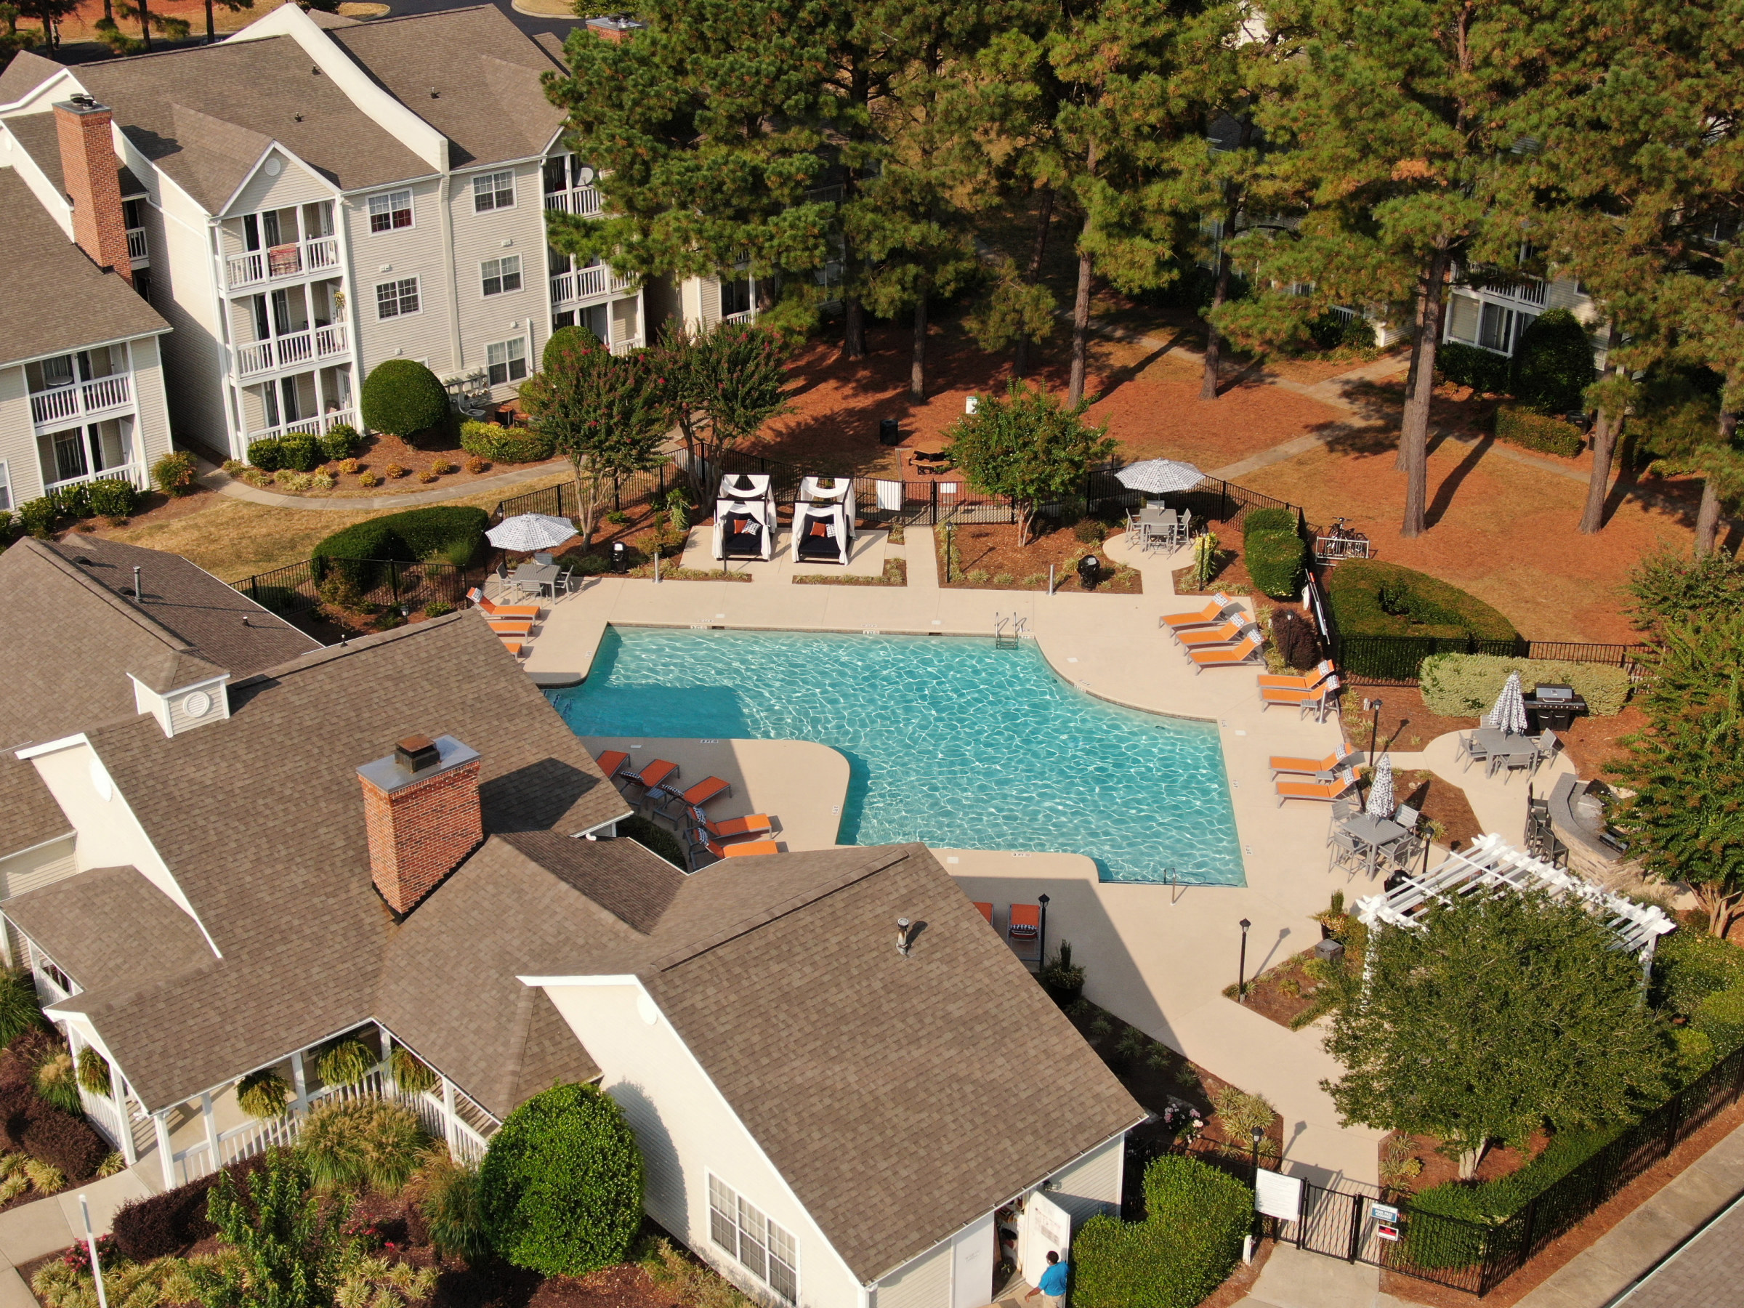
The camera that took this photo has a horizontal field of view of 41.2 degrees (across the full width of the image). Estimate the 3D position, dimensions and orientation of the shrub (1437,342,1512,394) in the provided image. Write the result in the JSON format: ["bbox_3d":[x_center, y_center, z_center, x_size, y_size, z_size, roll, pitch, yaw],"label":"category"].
[{"bbox_3d":[22.862,-10.897,87.996,1.400,1.350,3.300,-18,29,-35],"label":"shrub"}]

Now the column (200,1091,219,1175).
[{"bbox_3d":[-12.007,8.525,41.972,0.190,2.450,0.190,-20,30,-38],"label":"column"}]

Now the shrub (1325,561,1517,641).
[{"bbox_3d":[14.620,-0.918,63.177,4.900,1.450,5.100,1,25,3],"label":"shrub"}]

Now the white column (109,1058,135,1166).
[{"bbox_3d":[-14.170,8.706,43.912,0.160,2.350,0.160,-21,33,-37],"label":"white column"}]

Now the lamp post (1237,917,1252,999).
[{"bbox_3d":[7.621,6.247,47.305,0.260,1.950,0.260,0,25,0],"label":"lamp post"}]

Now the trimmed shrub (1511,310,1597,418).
[{"bbox_3d":[24.120,-10.358,82.082,2.700,3.750,2.700,0,26,0],"label":"trimmed shrub"}]

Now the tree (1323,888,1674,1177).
[{"bbox_3d":[10.918,7.114,41.199,6.000,5.300,5.900,0,23,0],"label":"tree"}]

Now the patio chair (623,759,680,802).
[{"bbox_3d":[-5.385,2.984,55.616,0.660,0.820,1.970,11,27,23],"label":"patio chair"}]

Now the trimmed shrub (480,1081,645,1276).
[{"bbox_3d":[-5.470,9.350,41.294,2.920,3.450,2.920,0,26,0],"label":"trimmed shrub"}]

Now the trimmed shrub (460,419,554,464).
[{"bbox_3d":[-11.874,-6.894,75.371,3.100,1.200,1.600,4,25,9],"label":"trimmed shrub"}]

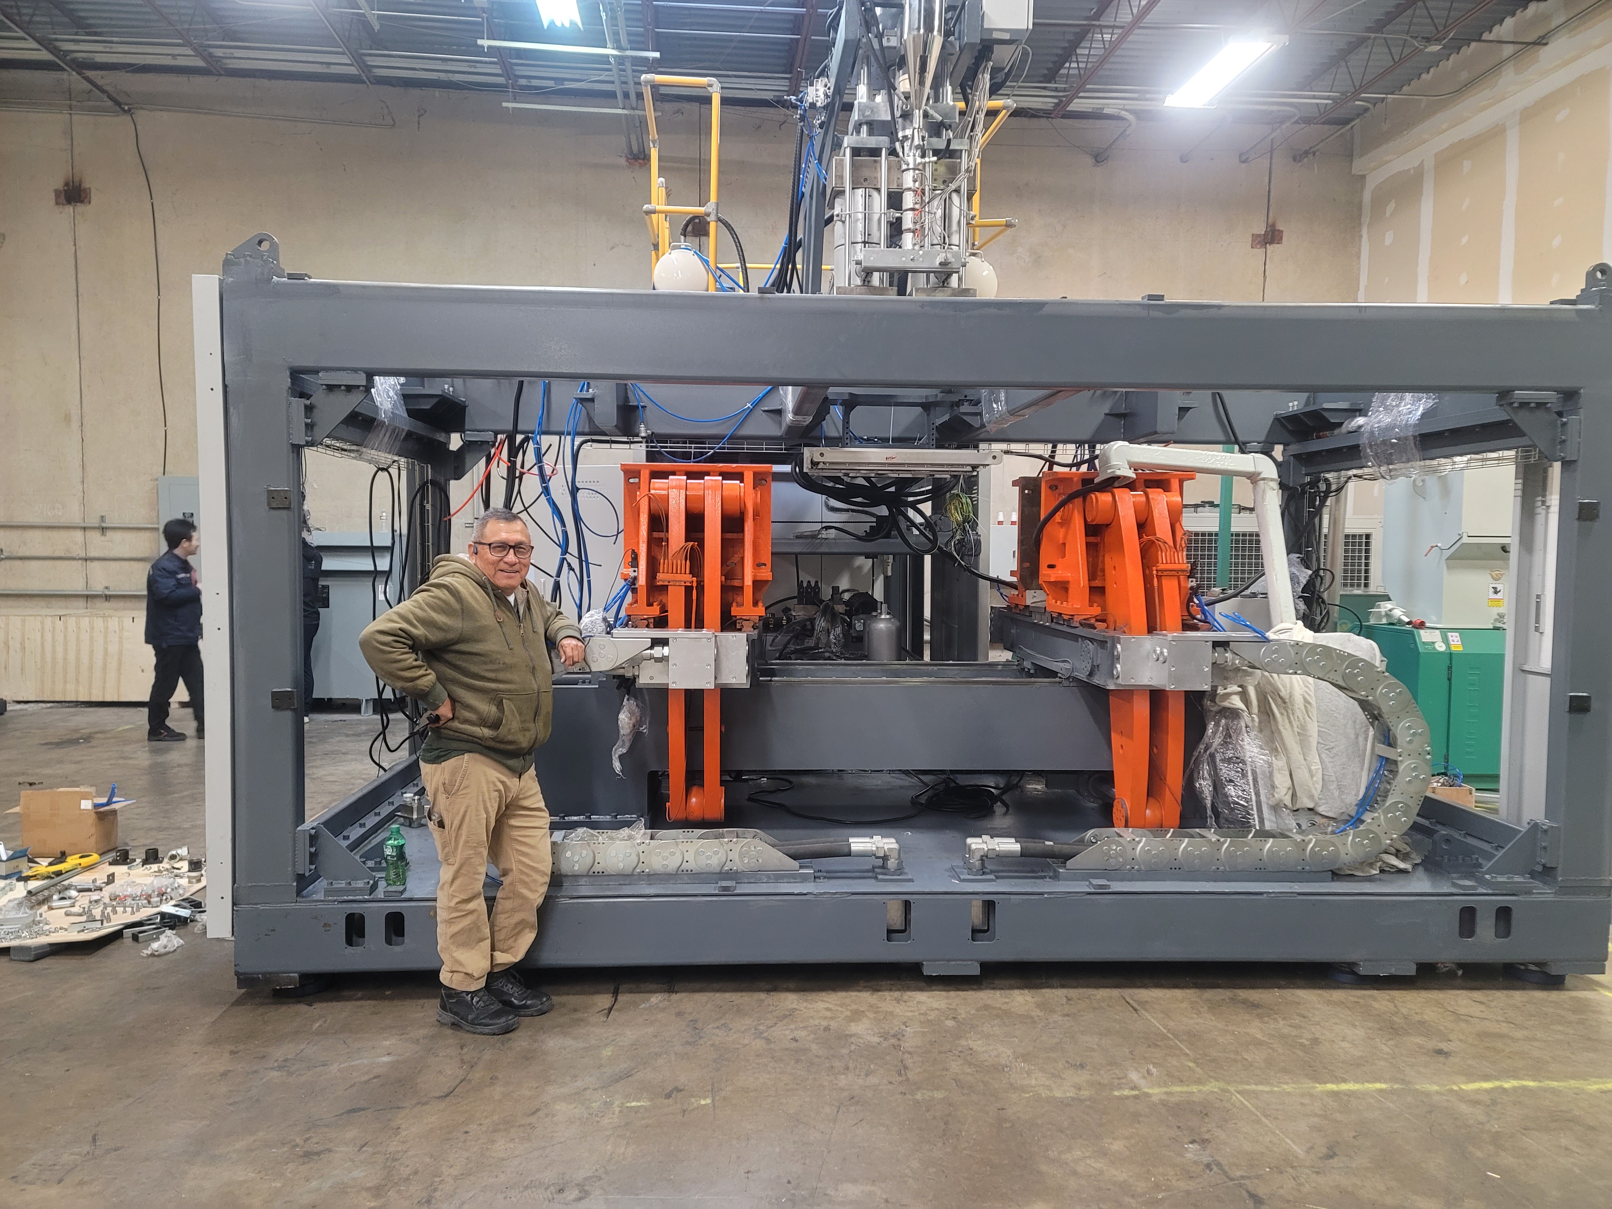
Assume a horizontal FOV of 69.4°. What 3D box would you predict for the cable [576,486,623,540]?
[{"bbox_3d":[-0.957,-0.426,5.396,0.220,0.250,0.120,0,3,-3],"label":"cable"}]

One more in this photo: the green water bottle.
[{"bbox_3d":[-1.443,0.879,4.089,0.072,0.214,0.072,0,3,-3],"label":"green water bottle"}]

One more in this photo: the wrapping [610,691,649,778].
[{"bbox_3d":[-0.683,0.502,4.507,0.150,0.335,0.110,0,3,-3],"label":"wrapping"}]

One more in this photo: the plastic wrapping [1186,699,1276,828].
[{"bbox_3d":[1.792,0.675,4.890,0.370,0.560,0.280,0,3,-3],"label":"plastic wrapping"}]

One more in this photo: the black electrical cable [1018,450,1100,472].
[{"bbox_3d":[1.137,-0.645,5.231,0.370,0.100,0.120,0,3,-3],"label":"black electrical cable"}]

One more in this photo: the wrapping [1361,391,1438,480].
[{"bbox_3d":[2.719,-0.785,5.297,0.220,0.430,0.480,0,3,-3],"label":"wrapping"}]

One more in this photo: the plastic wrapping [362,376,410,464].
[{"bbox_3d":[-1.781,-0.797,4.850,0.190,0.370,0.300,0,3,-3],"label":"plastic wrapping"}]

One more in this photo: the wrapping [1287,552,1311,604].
[{"bbox_3d":[2.474,-0.111,5.886,0.160,0.270,0.160,0,3,-3],"label":"wrapping"}]

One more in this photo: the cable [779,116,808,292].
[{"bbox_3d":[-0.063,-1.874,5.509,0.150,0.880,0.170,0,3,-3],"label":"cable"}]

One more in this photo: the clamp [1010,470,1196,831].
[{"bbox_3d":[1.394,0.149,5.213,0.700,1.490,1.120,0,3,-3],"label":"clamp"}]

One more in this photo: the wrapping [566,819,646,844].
[{"bbox_3d":[-0.734,0.818,4.258,0.300,0.085,0.150,0,3,-3],"label":"wrapping"}]

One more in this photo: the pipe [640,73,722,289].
[{"bbox_3d":[-0.560,-1.728,5.343,0.360,1.100,0.750,0,3,-3],"label":"pipe"}]

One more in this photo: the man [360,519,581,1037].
[{"bbox_3d":[-1.108,0.528,3.907,0.530,1.700,0.670,3,4,37],"label":"man"}]

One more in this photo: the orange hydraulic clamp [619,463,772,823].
[{"bbox_3d":[-0.472,0.135,4.957,0.665,1.490,0.820,0,3,-3],"label":"orange hydraulic clamp"}]

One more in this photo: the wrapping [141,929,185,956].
[{"bbox_3d":[-2.464,1.279,4.434,0.155,0.075,0.130,0,3,-3],"label":"wrapping"}]

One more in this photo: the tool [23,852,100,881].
[{"bbox_3d":[-3.328,1.179,5.201,0.100,0.060,0.330,3,4,37],"label":"tool"}]

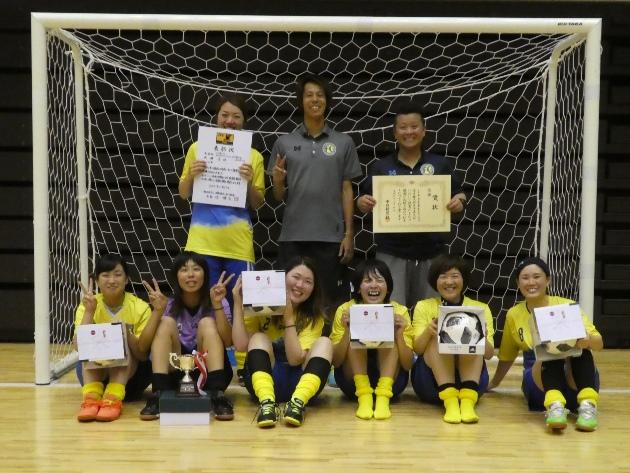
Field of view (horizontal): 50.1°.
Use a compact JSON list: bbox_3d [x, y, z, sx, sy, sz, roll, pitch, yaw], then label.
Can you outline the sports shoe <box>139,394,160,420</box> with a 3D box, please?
[{"bbox_3d":[-0.789,0.826,3.380,0.098,0.100,0.260,1,3,4],"label":"sports shoe"}]

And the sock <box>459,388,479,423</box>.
[{"bbox_3d":[0.761,0.827,3.352,0.092,0.122,0.225,1,3,8],"label":"sock"}]

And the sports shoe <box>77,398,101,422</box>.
[{"bbox_3d":[-1.100,0.824,3.352,0.098,0.100,0.260,0,3,-8],"label":"sports shoe"}]

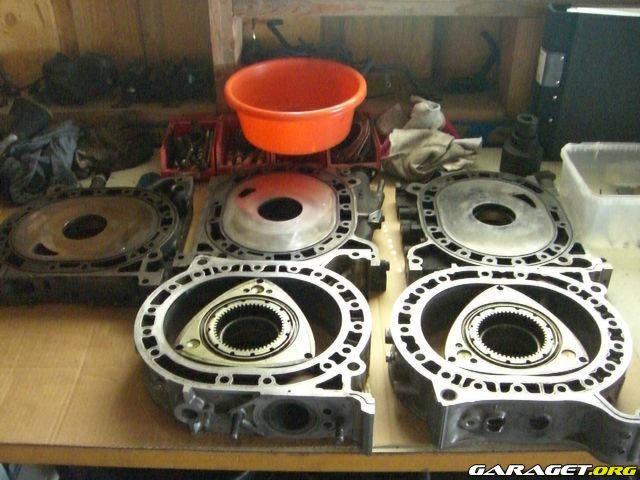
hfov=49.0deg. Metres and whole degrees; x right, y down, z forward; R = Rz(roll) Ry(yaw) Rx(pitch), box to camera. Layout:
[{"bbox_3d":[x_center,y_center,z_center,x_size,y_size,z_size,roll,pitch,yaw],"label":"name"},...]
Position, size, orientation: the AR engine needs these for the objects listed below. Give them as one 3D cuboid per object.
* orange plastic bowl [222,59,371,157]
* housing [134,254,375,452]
[{"bbox_3d":[-0.048,-0.264,1.420,0.283,0.110,0.283,0,36,0],"label":"orange plastic bowl"},{"bbox_3d":[-0.084,0.137,0.969,0.320,0.078,0.330,2,35,4],"label":"housing"}]

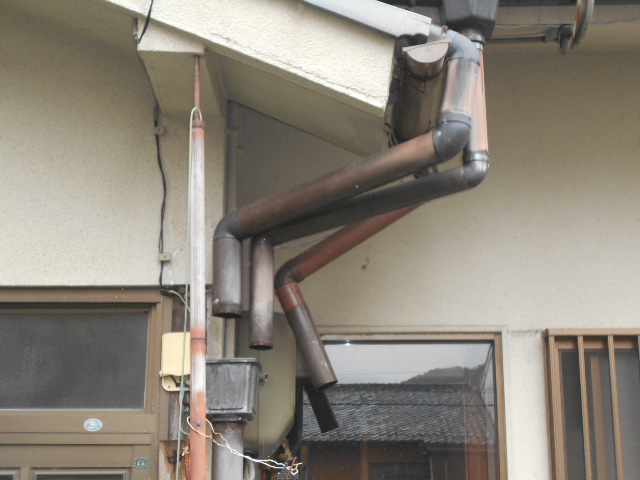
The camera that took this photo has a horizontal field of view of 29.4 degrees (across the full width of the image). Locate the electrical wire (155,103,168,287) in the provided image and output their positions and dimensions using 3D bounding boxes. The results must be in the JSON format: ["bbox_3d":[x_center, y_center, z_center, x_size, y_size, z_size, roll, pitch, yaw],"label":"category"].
[{"bbox_3d":[-0.447,-0.138,3.411,0.046,0.550,0.020,0,-19,0],"label":"electrical wire"}]

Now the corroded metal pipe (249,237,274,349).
[{"bbox_3d":[-0.151,0.134,3.190,0.061,0.298,0.061,0,-19,0],"label":"corroded metal pipe"}]

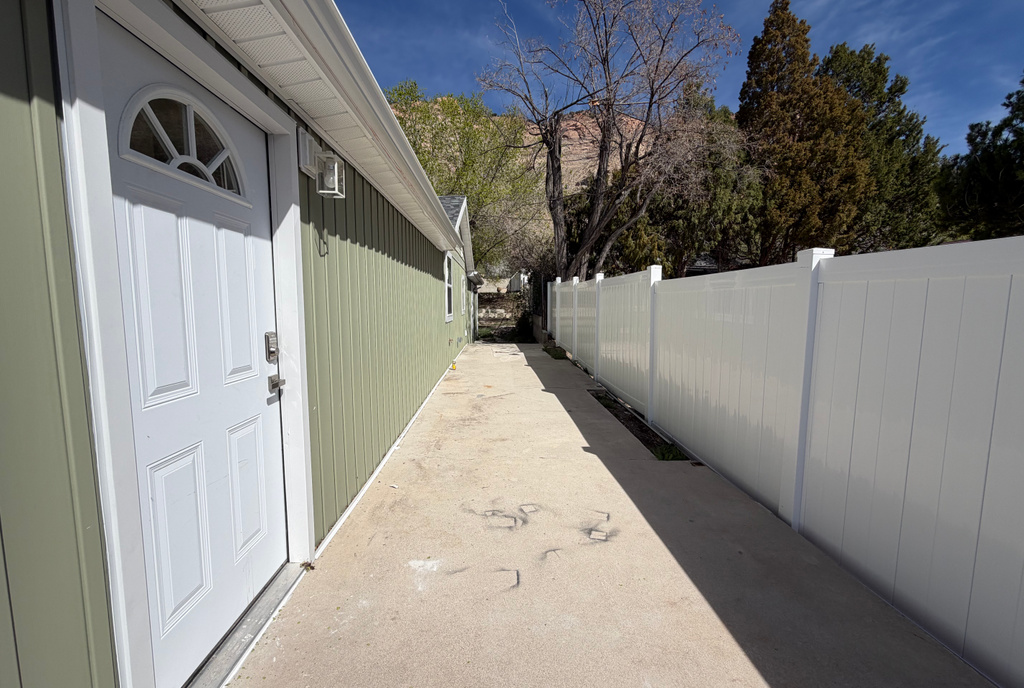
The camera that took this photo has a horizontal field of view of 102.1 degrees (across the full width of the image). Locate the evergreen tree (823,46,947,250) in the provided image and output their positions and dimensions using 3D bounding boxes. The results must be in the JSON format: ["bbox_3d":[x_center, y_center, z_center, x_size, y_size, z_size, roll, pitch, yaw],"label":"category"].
[{"bbox_3d":[9.353,-3.907,11.566,3.900,8.350,3.900,0,6,-2],"label":"evergreen tree"}]

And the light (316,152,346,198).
[{"bbox_3d":[-0.916,-0.856,2.087,0.120,0.205,0.110,0,6,-2],"label":"light"}]

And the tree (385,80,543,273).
[{"bbox_3d":[-2.825,-6.608,19.329,8.400,10.404,8.000,0,6,-2],"label":"tree"}]

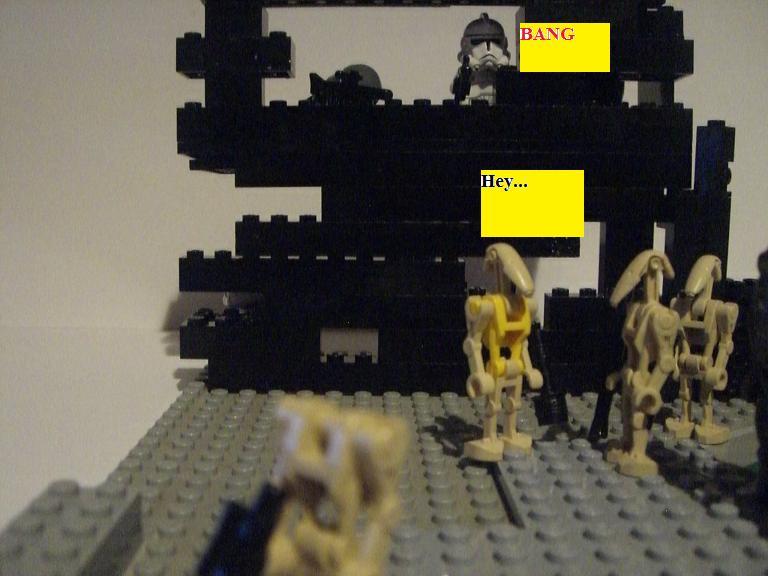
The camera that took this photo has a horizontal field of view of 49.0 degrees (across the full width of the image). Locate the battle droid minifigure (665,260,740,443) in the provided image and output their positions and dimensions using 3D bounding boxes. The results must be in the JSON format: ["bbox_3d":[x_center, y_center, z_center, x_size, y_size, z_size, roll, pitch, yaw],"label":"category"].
[{"bbox_3d":[0.073,0.014,0.193,0.012,0.044,0.015,-6,9,-42],"label":"battle droid minifigure"}]

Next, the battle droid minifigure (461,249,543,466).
[{"bbox_3d":[0.026,0.013,0.180,0.015,0.046,0.012,-4,8,-33],"label":"battle droid minifigure"}]

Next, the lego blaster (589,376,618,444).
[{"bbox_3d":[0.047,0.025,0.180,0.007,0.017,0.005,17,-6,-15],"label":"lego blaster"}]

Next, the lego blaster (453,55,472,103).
[{"bbox_3d":[0.022,-0.058,0.235,0.005,0.010,0.019,1,7,7],"label":"lego blaster"}]

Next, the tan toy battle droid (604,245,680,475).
[{"bbox_3d":[0.053,0.015,0.173,0.013,0.045,0.015,-1,7,-16],"label":"tan toy battle droid"}]

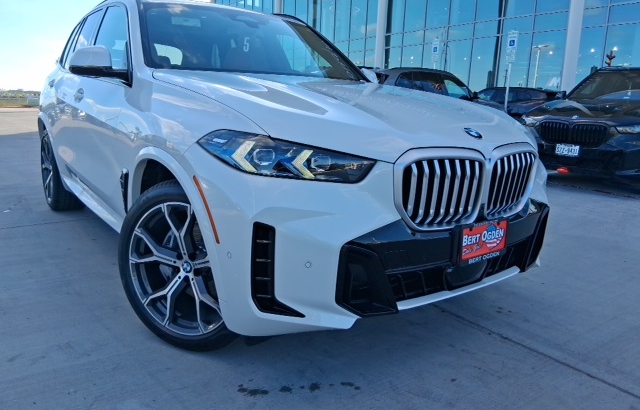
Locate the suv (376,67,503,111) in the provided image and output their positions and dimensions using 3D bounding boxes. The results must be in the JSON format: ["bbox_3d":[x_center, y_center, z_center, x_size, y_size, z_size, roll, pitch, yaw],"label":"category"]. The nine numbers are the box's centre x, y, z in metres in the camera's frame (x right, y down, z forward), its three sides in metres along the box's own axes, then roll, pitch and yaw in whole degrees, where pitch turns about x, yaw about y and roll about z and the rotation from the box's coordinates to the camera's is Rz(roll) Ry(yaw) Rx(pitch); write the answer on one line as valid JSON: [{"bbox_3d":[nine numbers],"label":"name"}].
[{"bbox_3d":[2.480,-2.298,11.518,4.750,1.720,1.950,-10,16,-39],"label":"suv"}]

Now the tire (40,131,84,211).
[{"bbox_3d":[-2.340,-0.316,4.454,0.310,0.750,0.750,-9,16,-36],"label":"tire"}]

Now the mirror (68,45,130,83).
[{"bbox_3d":[-1.203,-0.747,2.606,0.260,0.190,0.160,-9,16,-36],"label":"mirror"}]

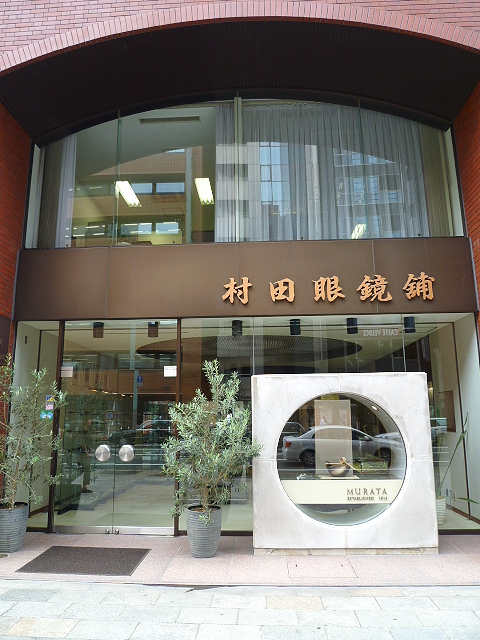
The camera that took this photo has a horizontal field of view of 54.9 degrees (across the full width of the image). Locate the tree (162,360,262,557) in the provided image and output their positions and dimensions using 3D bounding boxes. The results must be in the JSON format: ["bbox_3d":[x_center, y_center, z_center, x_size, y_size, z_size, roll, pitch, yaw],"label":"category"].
[{"bbox_3d":[-0.301,1.494,5.175,1.105,2.069,1.050,-1,-10,3],"label":"tree"}]

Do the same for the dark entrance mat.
[{"bbox_3d":[-1.568,2.476,4.780,1.150,0.015,0.790,-1,-10,4],"label":"dark entrance mat"}]

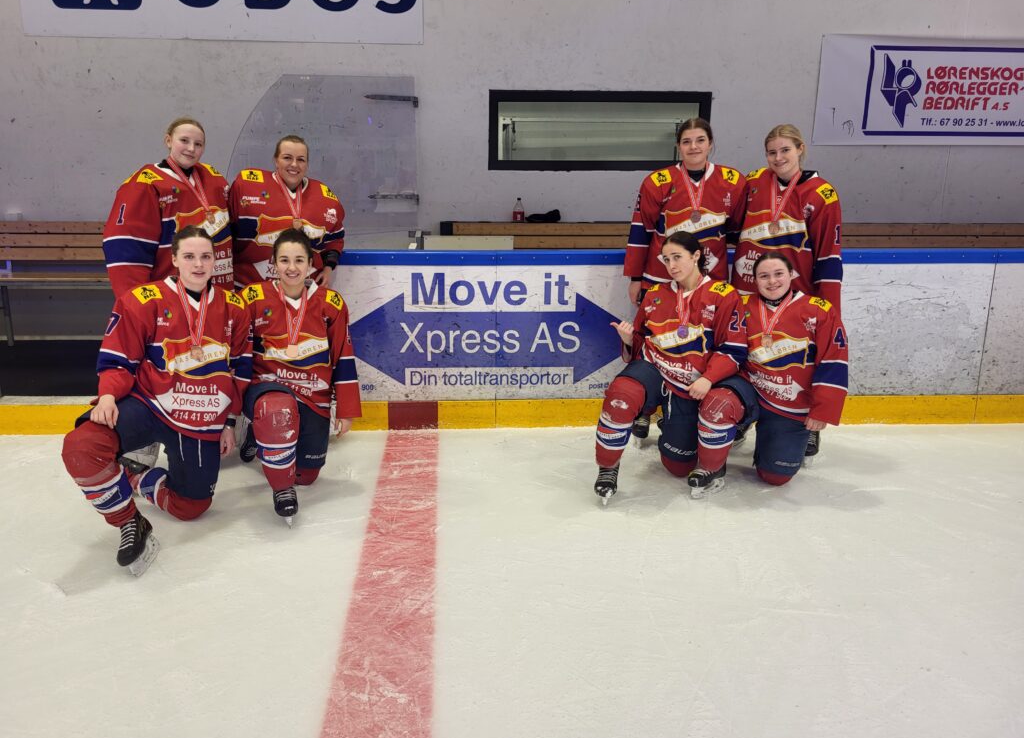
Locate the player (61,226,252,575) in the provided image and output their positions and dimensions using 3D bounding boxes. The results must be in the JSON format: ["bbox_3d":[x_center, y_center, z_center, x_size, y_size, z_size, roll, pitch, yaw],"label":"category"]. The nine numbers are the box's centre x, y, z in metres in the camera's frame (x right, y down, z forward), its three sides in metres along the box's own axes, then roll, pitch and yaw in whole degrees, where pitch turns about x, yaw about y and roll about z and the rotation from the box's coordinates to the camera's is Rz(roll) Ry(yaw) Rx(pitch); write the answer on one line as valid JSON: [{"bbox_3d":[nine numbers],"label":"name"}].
[{"bbox_3d":[-1.444,0.047,3.229,0.690,1.290,0.940,-5,14,-22],"label":"player"}]

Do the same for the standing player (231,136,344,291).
[{"bbox_3d":[-1.159,-0.368,4.120,0.600,1.690,0.460,-5,14,-19],"label":"standing player"}]

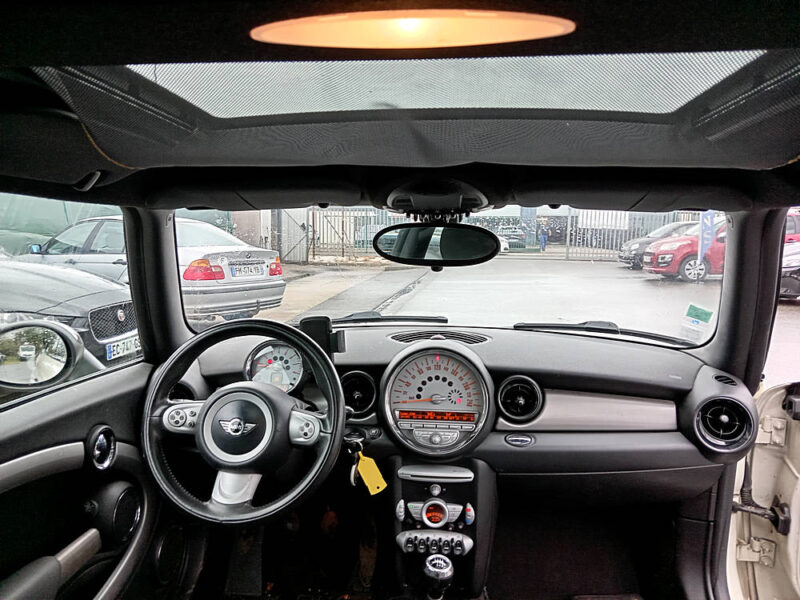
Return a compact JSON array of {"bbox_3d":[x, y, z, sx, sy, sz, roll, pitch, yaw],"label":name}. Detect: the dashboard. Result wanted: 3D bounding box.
[{"bbox_3d":[0.099,0.225,1.441,1.380,0.300,0.420,1,6,5],"label":"dashboard"}]

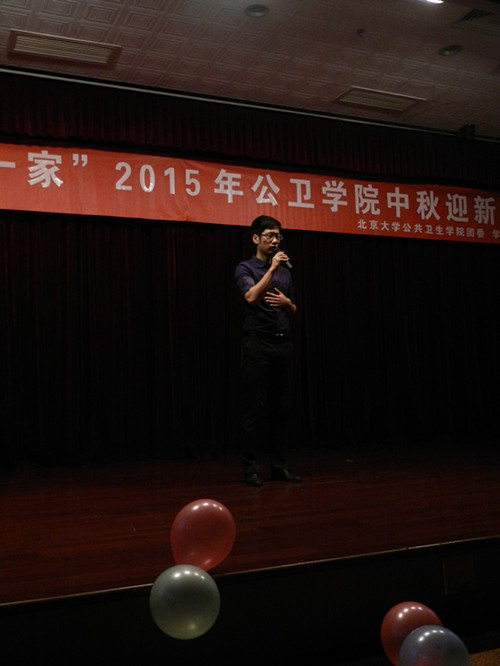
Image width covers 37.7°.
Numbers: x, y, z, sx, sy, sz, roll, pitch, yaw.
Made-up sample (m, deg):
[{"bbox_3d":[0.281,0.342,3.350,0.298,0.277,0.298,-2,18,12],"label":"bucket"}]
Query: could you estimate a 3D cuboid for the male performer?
[{"bbox_3d":[0.107,0.094,4.739,0.460,1.740,0.400,2,-7,-37],"label":"male performer"}]

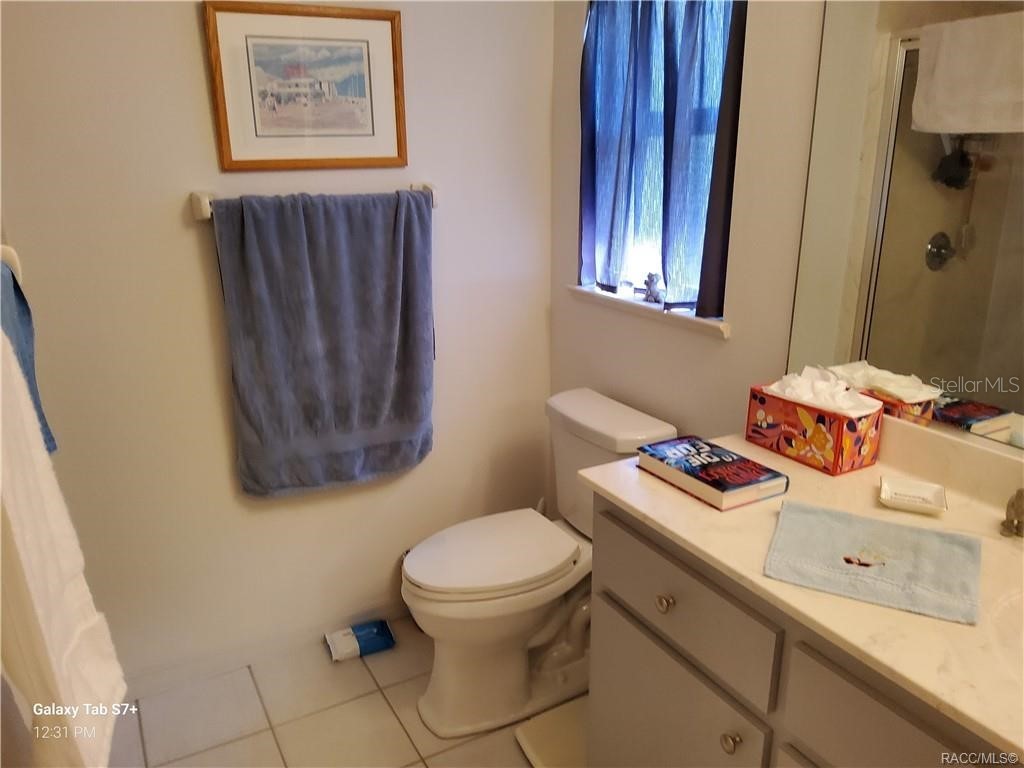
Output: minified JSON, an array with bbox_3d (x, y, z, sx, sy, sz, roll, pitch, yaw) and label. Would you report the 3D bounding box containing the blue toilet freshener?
[{"bbox_3d":[-0.482,0.813,2.441,0.195,0.045,0.108,-7,19,-19],"label":"blue toilet freshener"}]

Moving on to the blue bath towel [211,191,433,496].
[{"bbox_3d":[-0.490,-0.125,2.147,0.565,0.800,0.085,-10,20,-27],"label":"blue bath towel"}]

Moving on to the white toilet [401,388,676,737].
[{"bbox_3d":[0.030,0.502,2.177,0.720,0.788,0.430,-10,20,-27],"label":"white toilet"}]

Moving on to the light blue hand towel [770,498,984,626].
[{"bbox_3d":[0.553,0.262,1.181,0.288,0.010,0.268,8,20,25],"label":"light blue hand towel"}]

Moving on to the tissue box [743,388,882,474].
[{"bbox_3d":[0.608,0.082,1.561,0.116,0.120,0.219,-11,20,-30],"label":"tissue box"}]

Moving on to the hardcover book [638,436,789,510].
[{"bbox_3d":[0.372,0.164,1.449,0.152,0.036,0.229,-11,20,-29],"label":"hardcover book"}]

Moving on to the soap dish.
[{"bbox_3d":[0.696,0.201,1.340,0.103,0.025,0.095,8,19,24],"label":"soap dish"}]

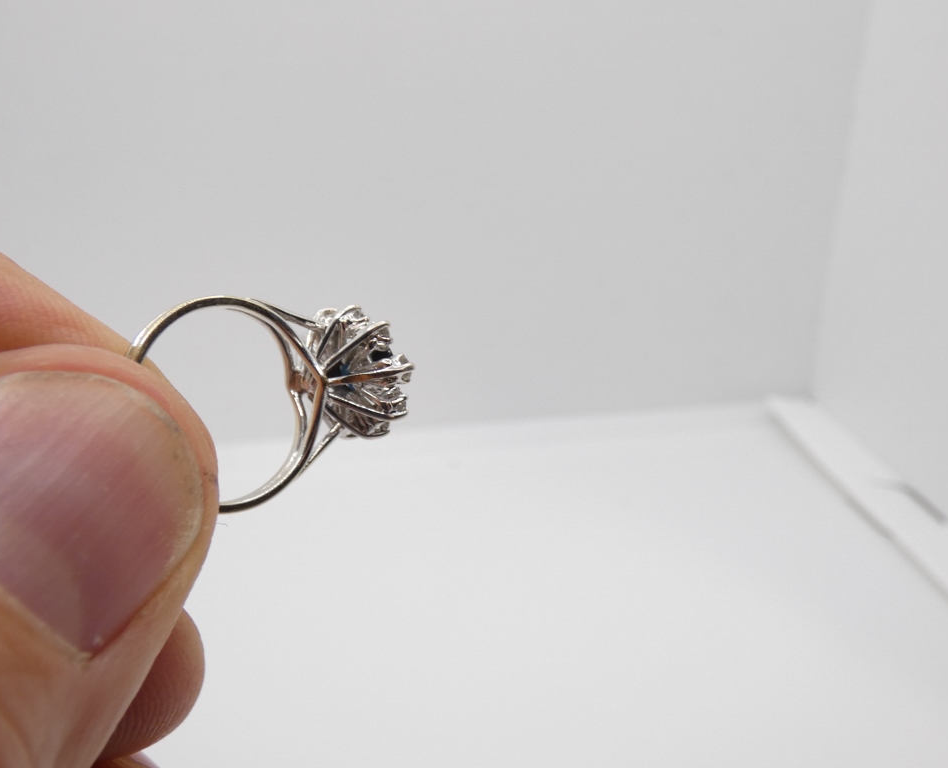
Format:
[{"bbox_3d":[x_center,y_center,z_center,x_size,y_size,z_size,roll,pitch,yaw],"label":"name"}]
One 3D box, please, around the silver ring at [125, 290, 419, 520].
[{"bbox_3d":[-0.020,0.001,0.074,0.014,0.019,0.025,2,14,45],"label":"silver ring"}]

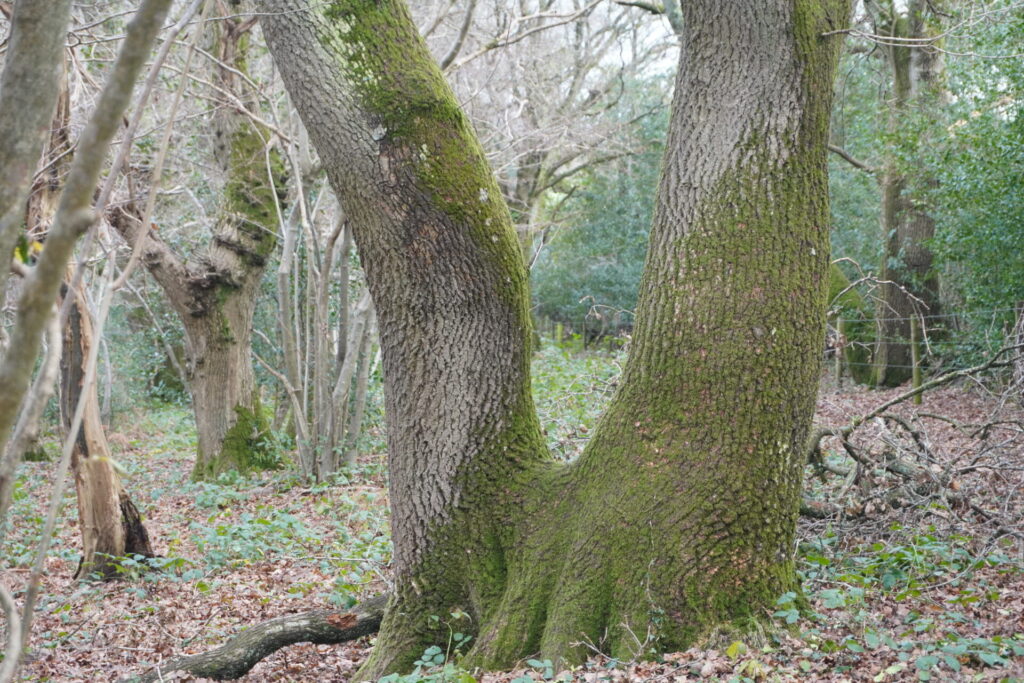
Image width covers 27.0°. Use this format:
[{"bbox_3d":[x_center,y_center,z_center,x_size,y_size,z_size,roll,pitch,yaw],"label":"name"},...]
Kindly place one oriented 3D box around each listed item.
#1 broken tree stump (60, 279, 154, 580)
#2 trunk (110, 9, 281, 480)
[{"bbox_3d":[-1.934,0.421,10.200,0.450,1.440,0.400,0,1,0],"label":"broken tree stump"},{"bbox_3d":[-2.418,-0.741,16.300,1.300,3.600,0.900,0,1,0],"label":"trunk"}]

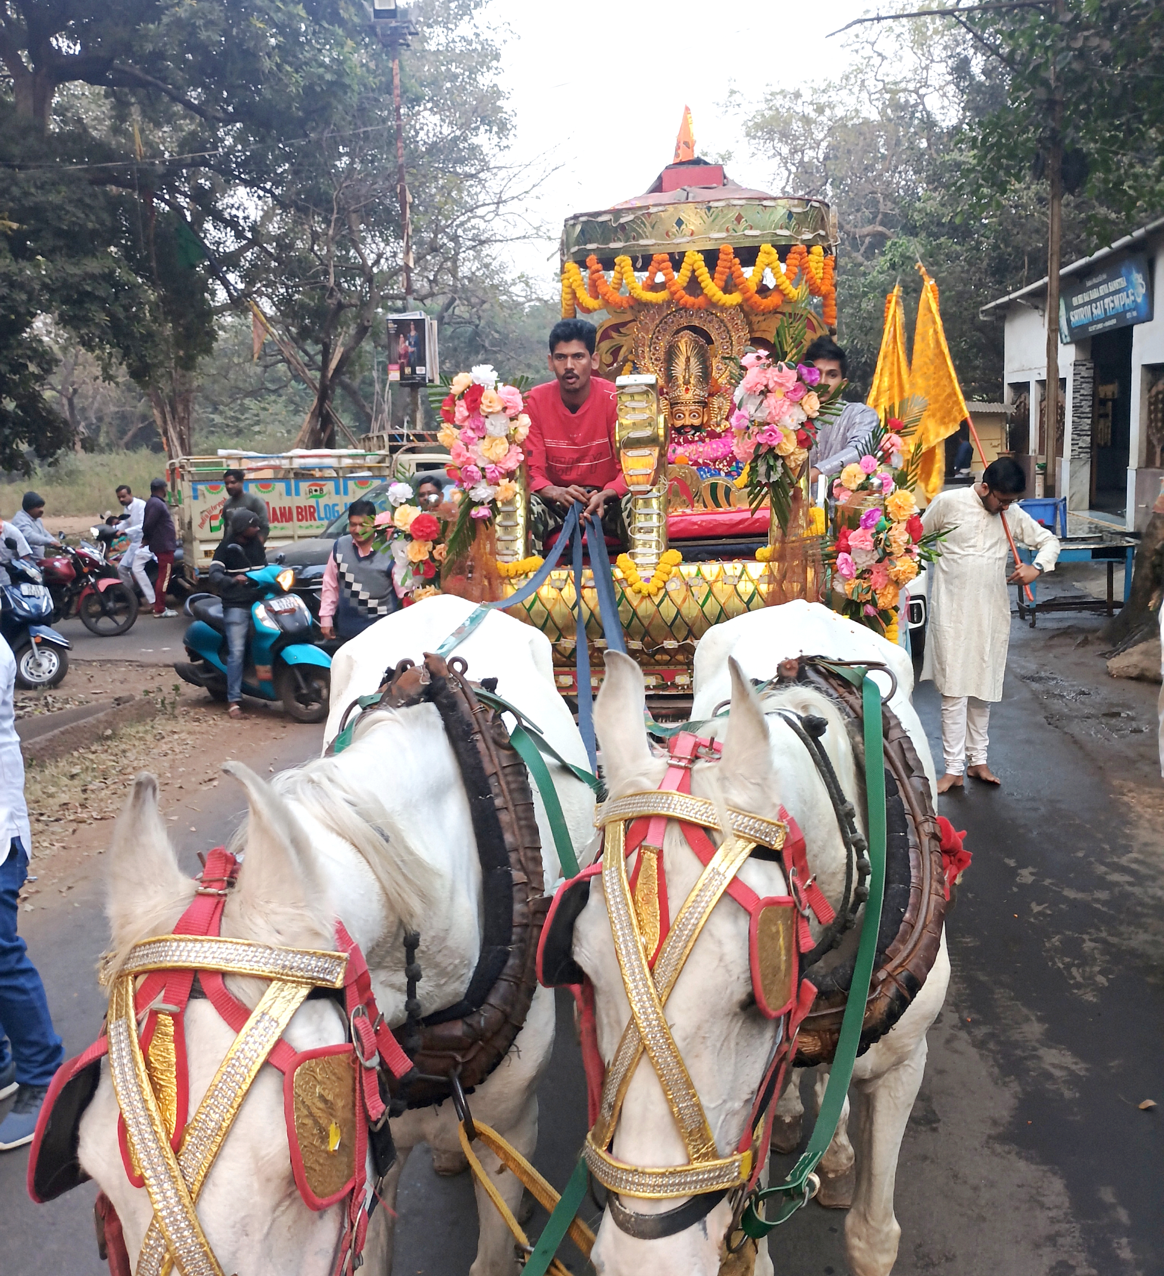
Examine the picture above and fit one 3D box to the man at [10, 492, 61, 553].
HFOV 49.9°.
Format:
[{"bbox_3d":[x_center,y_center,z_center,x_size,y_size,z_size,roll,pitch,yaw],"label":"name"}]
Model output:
[{"bbox_3d":[-6.080,-0.846,13.700,0.750,1.450,0.520,-2,7,-4],"label":"man"}]

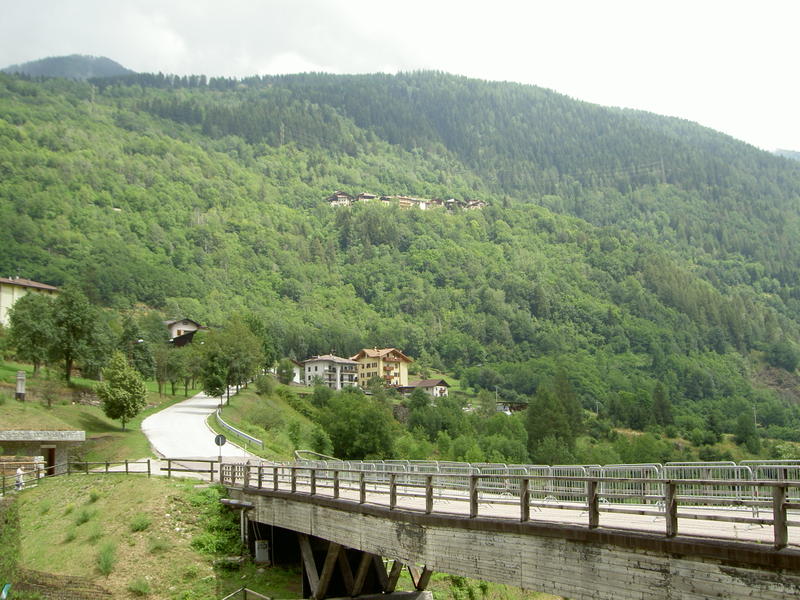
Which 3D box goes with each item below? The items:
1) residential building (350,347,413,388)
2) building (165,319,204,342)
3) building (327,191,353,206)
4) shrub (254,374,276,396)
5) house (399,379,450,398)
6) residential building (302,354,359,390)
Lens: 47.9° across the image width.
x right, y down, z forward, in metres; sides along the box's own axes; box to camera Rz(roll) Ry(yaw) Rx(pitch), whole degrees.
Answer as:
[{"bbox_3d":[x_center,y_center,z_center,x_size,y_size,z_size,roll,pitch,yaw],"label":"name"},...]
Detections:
[{"bbox_3d":[-6.055,22.486,295.000,15.000,13.200,13.500,6,-9,-42],"label":"residential building"},{"bbox_3d":[-58.579,8.291,245.000,9.800,6.700,9.800,2,-7,-18],"label":"building"},{"bbox_3d":[-43.631,-72.839,650.000,18.000,11.200,14.000,1,-7,-5],"label":"building"},{"bbox_3d":[-20.892,13.281,140.000,3.300,3.200,3.300,0,-6,0],"label":"shrub"},{"bbox_3d":[9.375,31.984,325.000,9.000,7.300,15.000,6,-9,-42],"label":"house"},{"bbox_3d":[-21.822,22.764,283.000,10.500,11.300,15.000,5,-8,-40],"label":"residential building"}]

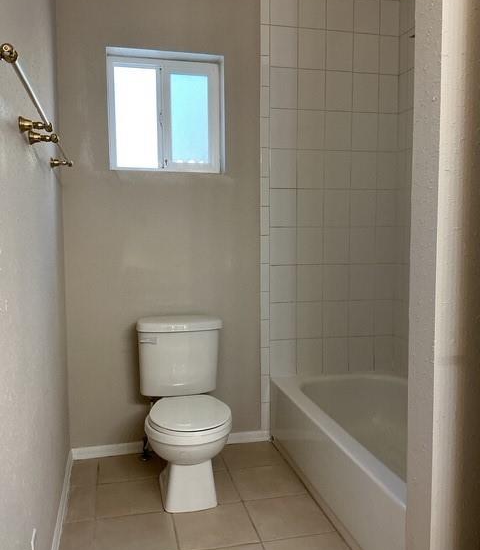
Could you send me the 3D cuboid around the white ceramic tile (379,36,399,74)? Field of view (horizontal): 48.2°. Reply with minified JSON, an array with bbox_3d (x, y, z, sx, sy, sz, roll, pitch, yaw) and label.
[{"bbox_3d":[0.810,-1.204,2.932,0.120,0.203,0.010,-1,5,-12],"label":"white ceramic tile"}]

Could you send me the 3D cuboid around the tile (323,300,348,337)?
[{"bbox_3d":[0.534,0.248,2.980,0.152,0.203,0.010,-2,6,-14],"label":"tile"}]

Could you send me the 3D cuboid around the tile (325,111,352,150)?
[{"bbox_3d":[0.529,-0.772,2.880,0.152,0.203,0.010,-2,6,-14],"label":"tile"}]

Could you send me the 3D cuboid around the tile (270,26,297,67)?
[{"bbox_3d":[0.227,-1.171,2.768,0.152,0.203,0.010,-2,6,-14],"label":"tile"}]

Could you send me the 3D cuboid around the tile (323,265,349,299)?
[{"bbox_3d":[0.531,0.041,2.986,0.152,0.203,0.010,-1,5,-12],"label":"tile"}]

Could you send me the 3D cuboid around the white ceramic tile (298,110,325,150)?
[{"bbox_3d":[0.376,-0.769,2.846,0.152,0.203,0.010,-2,6,-13],"label":"white ceramic tile"}]

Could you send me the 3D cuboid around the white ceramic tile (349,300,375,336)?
[{"bbox_3d":[0.687,0.240,3.037,0.152,0.203,0.010,-1,5,-12],"label":"white ceramic tile"}]

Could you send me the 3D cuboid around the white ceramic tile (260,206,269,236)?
[{"bbox_3d":[0.133,-0.286,2.830,0.046,0.150,0.010,-2,6,-14],"label":"white ceramic tile"}]

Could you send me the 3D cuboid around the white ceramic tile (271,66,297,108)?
[{"bbox_3d":[0.228,-0.967,2.788,0.152,0.203,0.010,-2,6,-14],"label":"white ceramic tile"}]

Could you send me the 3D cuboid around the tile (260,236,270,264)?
[{"bbox_3d":[0.134,-0.135,2.845,0.046,0.150,0.010,-2,6,-14],"label":"tile"}]

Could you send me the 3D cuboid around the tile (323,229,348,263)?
[{"bbox_3d":[0.533,-0.161,2.947,0.151,0.203,0.010,-2,6,-13],"label":"tile"}]

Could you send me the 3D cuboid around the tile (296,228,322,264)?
[{"bbox_3d":[0.380,-0.158,2.902,0.151,0.202,0.009,-1,5,-13],"label":"tile"}]

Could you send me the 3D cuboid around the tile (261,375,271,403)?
[{"bbox_3d":[0.137,0.622,2.933,0.049,0.151,0.010,-2,6,-13],"label":"tile"}]

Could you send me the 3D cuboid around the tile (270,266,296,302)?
[{"bbox_3d":[0.234,0.052,2.898,0.151,0.203,0.010,-2,6,-13],"label":"tile"}]

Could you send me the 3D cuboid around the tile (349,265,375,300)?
[{"bbox_3d":[0.682,0.039,2.990,0.151,0.202,0.009,-1,5,-13],"label":"tile"}]

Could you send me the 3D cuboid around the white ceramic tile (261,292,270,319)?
[{"bbox_3d":[0.130,0.160,2.850,0.049,0.148,0.010,-2,6,-13],"label":"white ceramic tile"}]

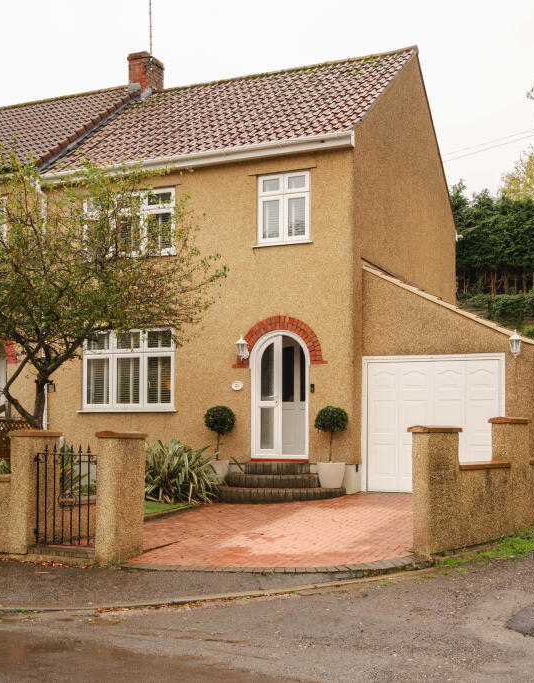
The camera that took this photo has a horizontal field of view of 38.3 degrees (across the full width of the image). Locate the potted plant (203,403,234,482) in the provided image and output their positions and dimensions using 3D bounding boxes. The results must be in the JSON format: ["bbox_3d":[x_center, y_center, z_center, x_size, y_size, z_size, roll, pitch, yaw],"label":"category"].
[{"bbox_3d":[-0.801,1.745,12.950,0.520,1.330,0.520,0,-3,0],"label":"potted plant"}]

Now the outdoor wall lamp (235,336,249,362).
[{"bbox_3d":[-0.415,0.135,13.000,0.200,0.430,0.260,-1,-3,22],"label":"outdoor wall lamp"}]

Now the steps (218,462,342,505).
[{"bbox_3d":[0.018,2.269,12.450,2.300,0.580,1.050,-1,-3,22],"label":"steps"}]

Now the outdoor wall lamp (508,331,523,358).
[{"bbox_3d":[3.769,0.038,11.650,0.190,0.430,0.220,-1,-3,23],"label":"outdoor wall lamp"}]

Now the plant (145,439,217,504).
[{"bbox_3d":[-1.394,2.048,12.100,1.250,1.020,1.200,0,-3,0],"label":"plant"}]

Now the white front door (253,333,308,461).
[{"bbox_3d":[0.221,0.921,12.750,1.020,2.120,0.110,-1,-3,23],"label":"white front door"}]

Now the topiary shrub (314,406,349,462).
[{"bbox_3d":[1.021,1.477,12.200,0.540,0.900,0.540,0,-3,0],"label":"topiary shrub"}]

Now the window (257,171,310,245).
[{"bbox_3d":[0.283,-2.233,12.800,0.930,1.220,0.100,-1,-3,23],"label":"window"}]

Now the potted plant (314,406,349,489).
[{"bbox_3d":[1.012,1.663,12.050,0.530,1.260,0.530,0,-3,0],"label":"potted plant"}]

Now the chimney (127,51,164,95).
[{"bbox_3d":[-2.721,-5.934,17.200,0.520,0.950,0.700,-1,-3,23],"label":"chimney"}]

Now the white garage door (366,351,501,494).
[{"bbox_3d":[2.623,1.316,12.250,2.260,2.220,0.100,-1,-3,23],"label":"white garage door"}]

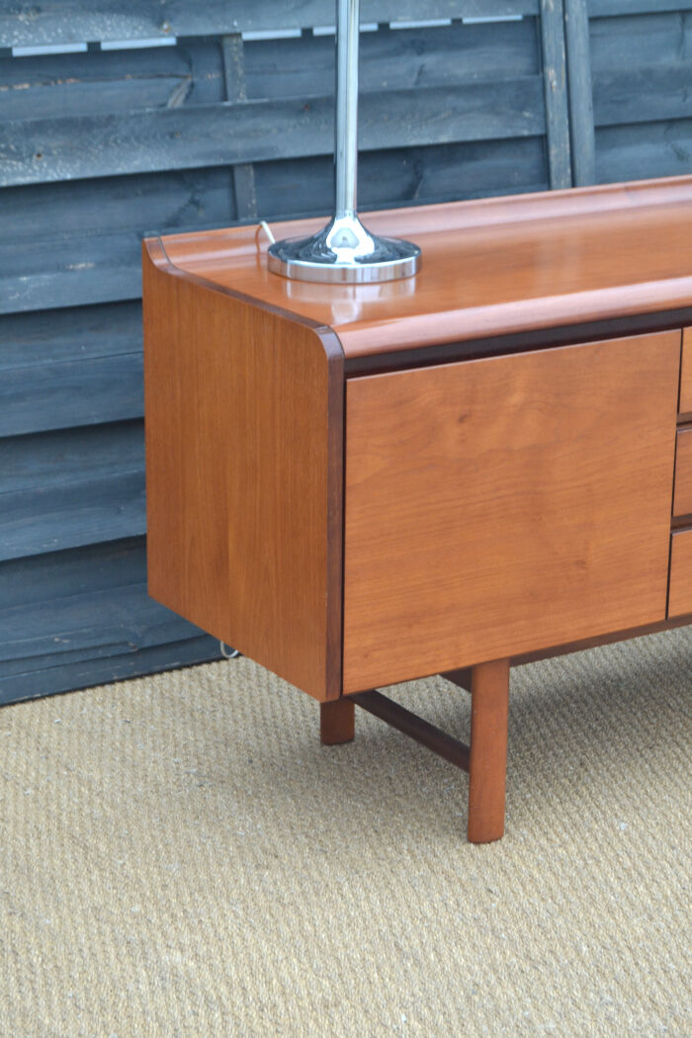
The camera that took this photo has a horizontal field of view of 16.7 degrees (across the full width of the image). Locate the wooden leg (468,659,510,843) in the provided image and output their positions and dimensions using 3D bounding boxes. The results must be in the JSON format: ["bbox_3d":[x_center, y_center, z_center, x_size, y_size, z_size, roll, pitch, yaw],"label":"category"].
[{"bbox_3d":[0.189,0.301,3.126,0.051,0.266,0.031,-11,21,-31],"label":"wooden leg"}]

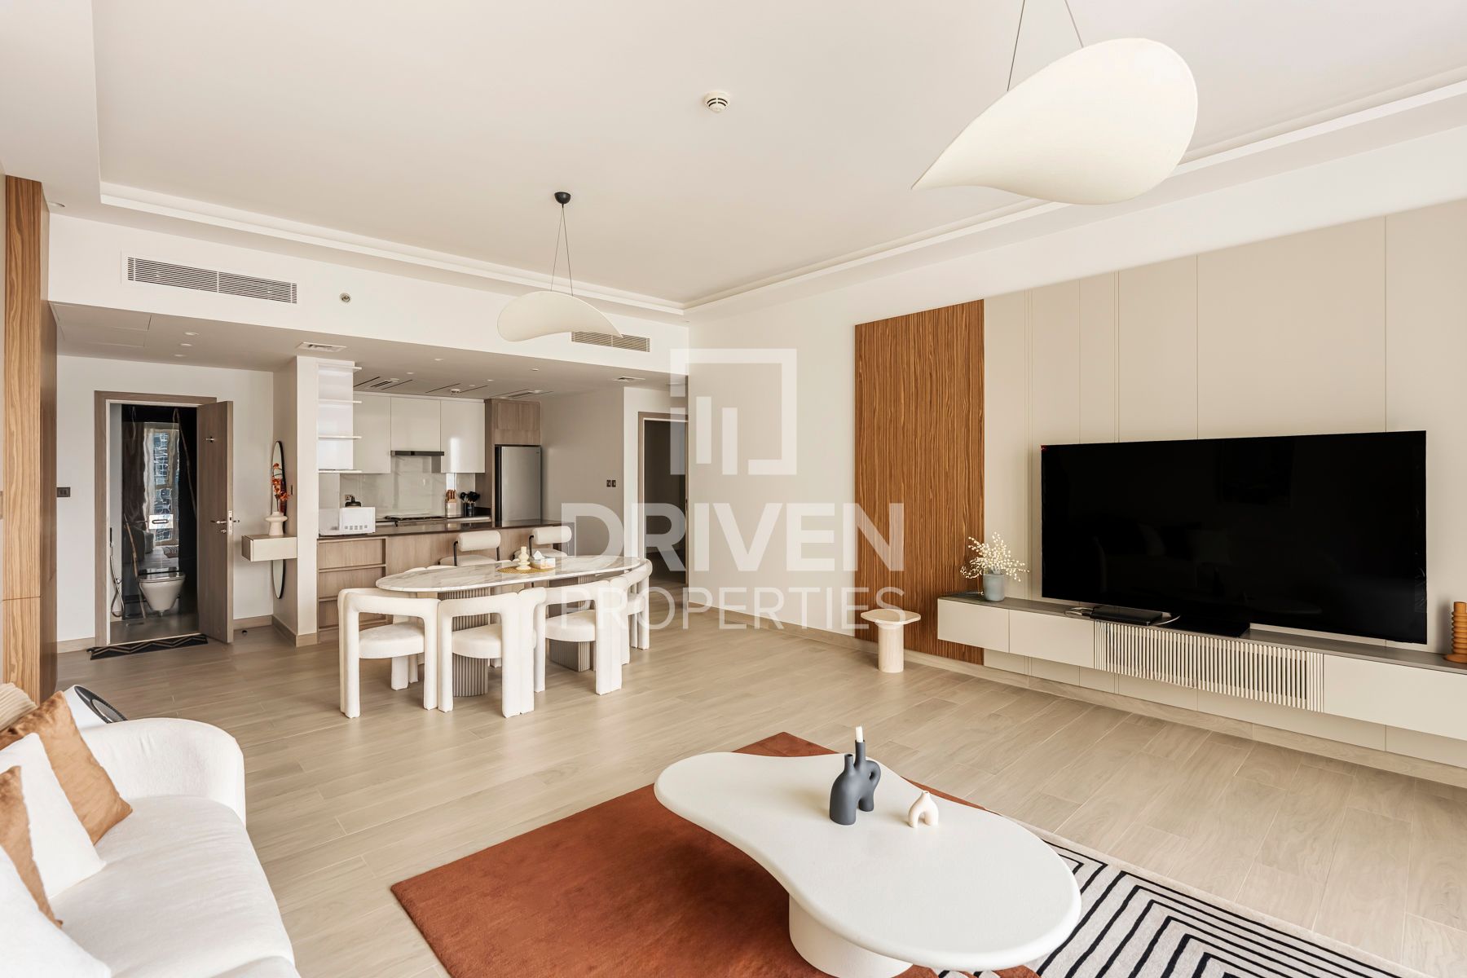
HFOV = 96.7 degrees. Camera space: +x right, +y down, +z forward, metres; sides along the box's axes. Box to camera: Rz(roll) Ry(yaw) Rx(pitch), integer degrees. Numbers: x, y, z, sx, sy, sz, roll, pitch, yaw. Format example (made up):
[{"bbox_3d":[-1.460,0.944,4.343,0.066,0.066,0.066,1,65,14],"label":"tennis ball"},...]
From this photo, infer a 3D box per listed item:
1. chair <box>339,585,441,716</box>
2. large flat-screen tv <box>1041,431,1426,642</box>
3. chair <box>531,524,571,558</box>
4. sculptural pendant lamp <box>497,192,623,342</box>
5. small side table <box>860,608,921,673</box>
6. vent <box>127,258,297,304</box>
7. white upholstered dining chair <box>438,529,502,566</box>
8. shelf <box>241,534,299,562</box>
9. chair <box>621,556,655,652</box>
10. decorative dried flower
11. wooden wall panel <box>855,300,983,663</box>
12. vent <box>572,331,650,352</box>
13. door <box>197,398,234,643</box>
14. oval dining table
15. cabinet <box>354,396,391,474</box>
[{"bbox_3d":[-2.221,0.995,4.151,0.550,0.770,0.650,-2,2,-43],"label":"chair"},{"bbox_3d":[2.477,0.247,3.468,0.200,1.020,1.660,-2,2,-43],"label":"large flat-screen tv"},{"bbox_3d":[-1.958,0.839,6.645,0.500,0.930,0.540,-1,1,-43],"label":"chair"},{"bbox_3d":[-0.992,-1.287,3.796,0.740,0.860,0.460,-1,2,-12],"label":"sculptural pendant lamp"},{"bbox_3d":[1.159,1.125,4.782,0.430,0.400,0.430,-1,1,-43],"label":"small side table"},{"bbox_3d":[-3.371,-1.348,4.265,0.880,0.140,0.045,-1,1,-43],"label":"vent"},{"bbox_3d":[-2.507,0.861,6.248,0.480,0.920,0.520,-1,1,-43],"label":"white upholstered dining chair"},{"bbox_3d":[-4.001,0.498,5.619,0.320,0.173,0.530,-1,1,-43],"label":"shelf"},{"bbox_3d":[-0.926,0.948,5.244,0.540,0.760,0.640,-1,1,-43],"label":"chair"},{"bbox_3d":[1.718,0.454,4.348,0.320,0.330,0.430,-2,2,-43],"label":"decorative dried flower"},{"bbox_3d":[1.364,-0.045,4.953,0.040,2.560,1.100,-1,1,-43],"label":"wooden wall panel"},{"bbox_3d":[-1.146,-1.397,6.149,0.870,0.145,0.050,-2,2,-43],"label":"vent"},{"bbox_3d":[-4.665,0.293,5.865,0.700,2.100,0.045,1,1,34],"label":"door"},{"bbox_3d":[-1.558,0.964,4.712,1.920,0.760,1.070,-1,1,-43],"label":"oval dining table"},{"bbox_3d":[-4.588,-0.662,8.050,0.580,0.940,0.350,-1,1,-43],"label":"cabinet"}]

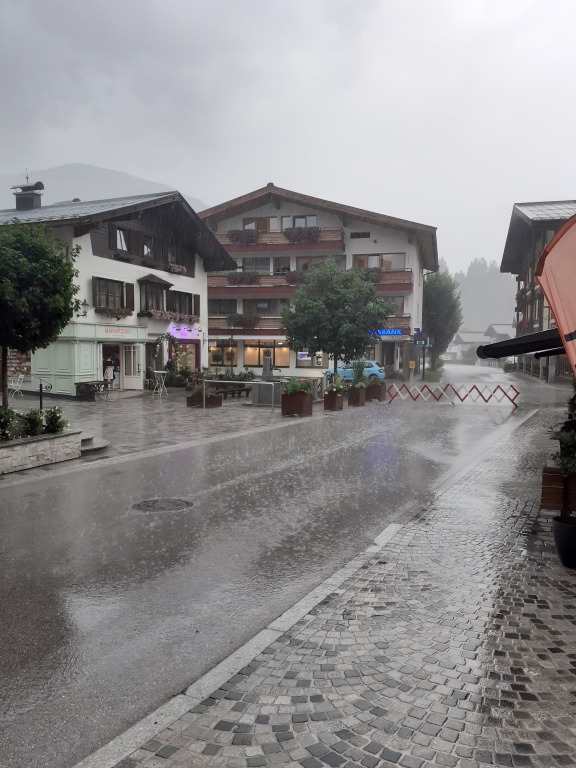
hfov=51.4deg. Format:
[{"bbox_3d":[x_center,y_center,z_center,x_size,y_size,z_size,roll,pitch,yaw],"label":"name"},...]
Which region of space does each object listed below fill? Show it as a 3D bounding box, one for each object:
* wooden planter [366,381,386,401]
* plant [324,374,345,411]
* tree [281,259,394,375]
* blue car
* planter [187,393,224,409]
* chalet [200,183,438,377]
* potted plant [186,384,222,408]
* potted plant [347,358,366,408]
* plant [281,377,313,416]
[{"bbox_3d":[3.489,0.341,23.979,0.710,0.680,0.630,3,5,29],"label":"wooden planter"},{"bbox_3d":[1.559,0.282,20.267,0.540,1.220,0.540,3,5,29],"label":"plant"},{"bbox_3d":[2.288,-2.595,27.886,5.000,6.400,5.000,2,4,15],"label":"tree"},{"bbox_3d":[4.757,-0.890,42.337,3.870,1.500,1.720,2,4,17],"label":"blue car"},{"bbox_3d":[-3.050,0.635,22.098,0.900,0.390,0.880,2,4,27],"label":"planter"},{"bbox_3d":[1.392,-7.918,52.236,22.900,14.000,20.000,2,4,15],"label":"chalet"},{"bbox_3d":[-3.048,0.440,22.085,0.950,0.780,0.920,2,4,27],"label":"potted plant"},{"bbox_3d":[2.501,-0.050,21.847,0.540,1.720,0.540,3,5,29],"label":"potted plant"},{"bbox_3d":[0.273,0.352,18.819,0.740,1.220,0.680,2,4,26],"label":"plant"}]

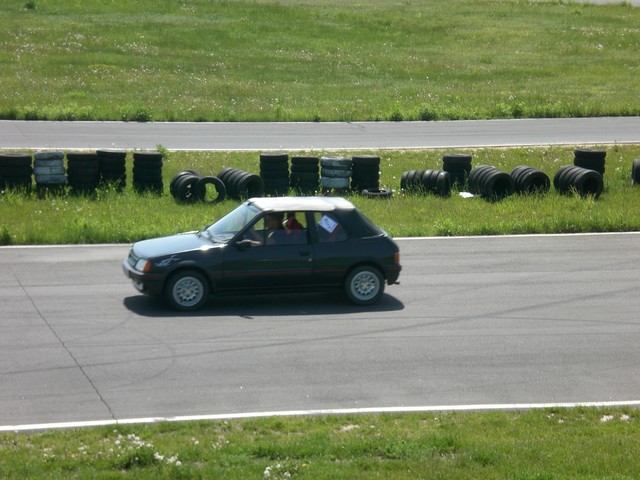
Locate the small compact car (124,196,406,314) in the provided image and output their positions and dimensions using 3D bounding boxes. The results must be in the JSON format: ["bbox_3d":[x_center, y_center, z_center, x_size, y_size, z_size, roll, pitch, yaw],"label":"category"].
[{"bbox_3d":[-0.788,0.145,28.468,3.705,1.375,1.580,-1,8,-16],"label":"small compact car"}]

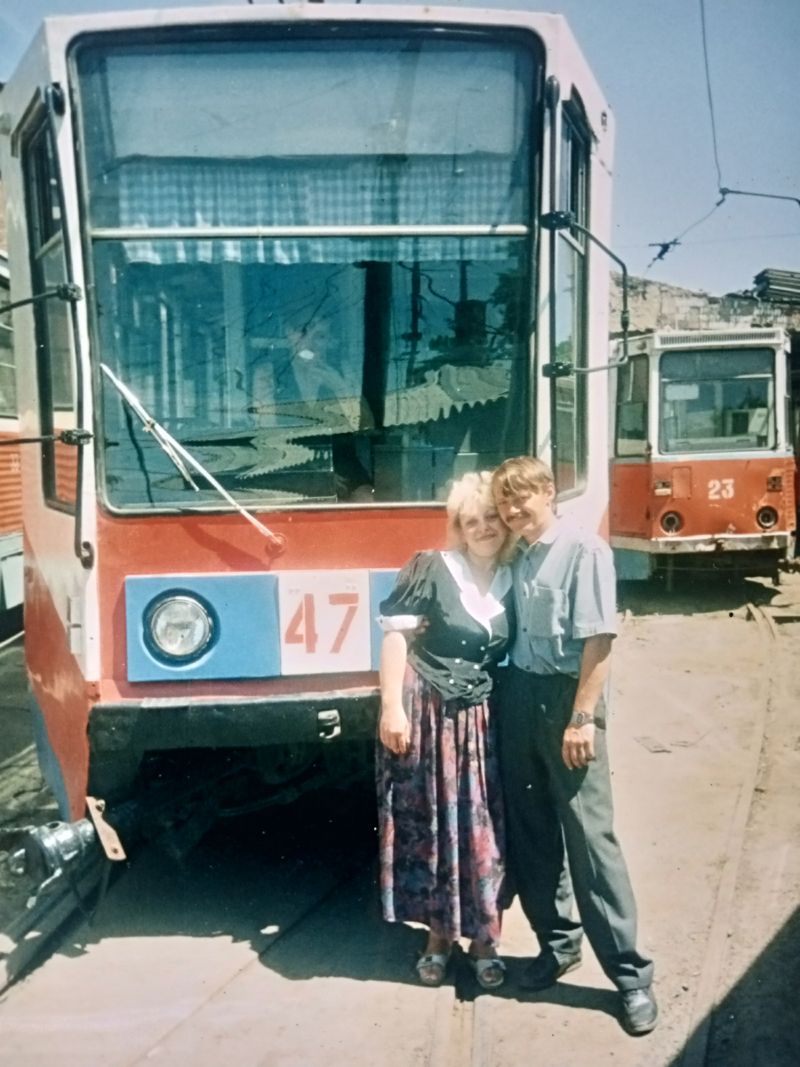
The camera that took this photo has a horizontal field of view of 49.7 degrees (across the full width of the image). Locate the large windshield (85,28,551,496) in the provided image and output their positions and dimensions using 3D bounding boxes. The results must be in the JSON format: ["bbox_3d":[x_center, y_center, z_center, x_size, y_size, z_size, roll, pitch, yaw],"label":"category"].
[{"bbox_3d":[-0.285,-0.856,2.880,1.500,1.560,0.070,-1,7,-3],"label":"large windshield"}]

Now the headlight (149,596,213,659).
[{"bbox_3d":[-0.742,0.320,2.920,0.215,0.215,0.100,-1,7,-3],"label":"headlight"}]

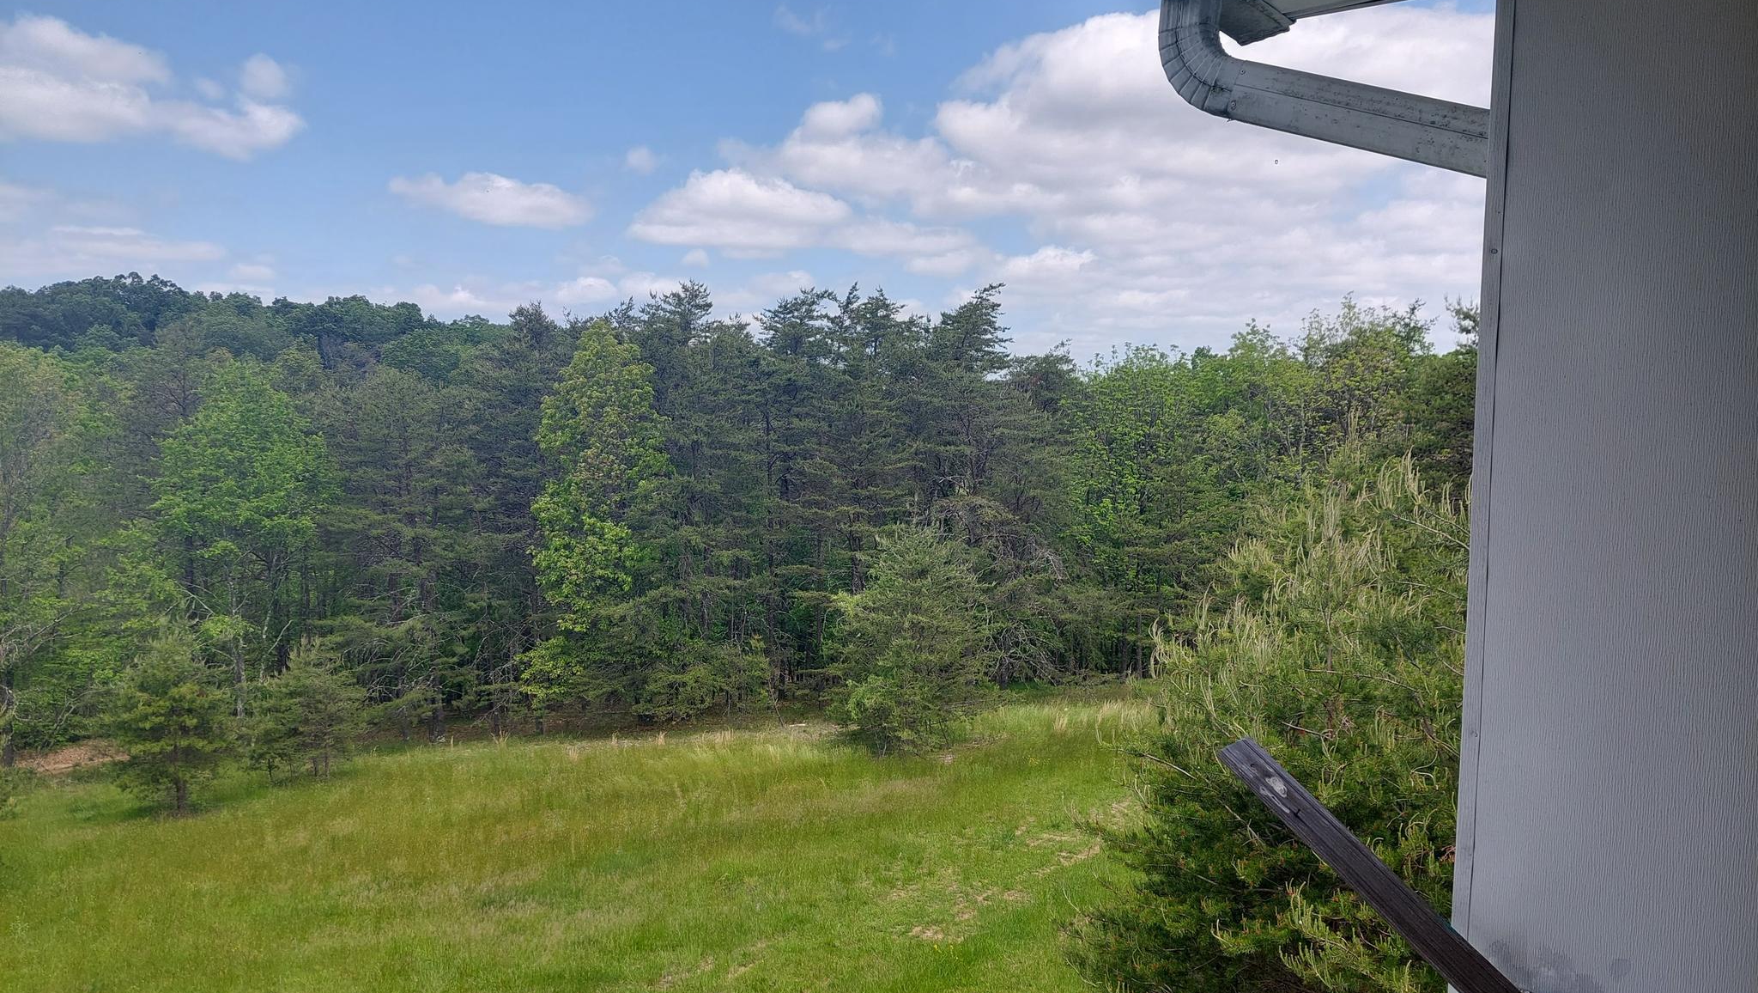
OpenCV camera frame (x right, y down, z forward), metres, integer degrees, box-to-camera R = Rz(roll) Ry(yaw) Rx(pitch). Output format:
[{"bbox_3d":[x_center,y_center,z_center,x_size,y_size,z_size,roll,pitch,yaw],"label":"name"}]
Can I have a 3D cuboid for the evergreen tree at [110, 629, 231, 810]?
[{"bbox_3d":[-12.750,4.040,22.000,2.150,3.400,2.150,0,5,0],"label":"evergreen tree"}]

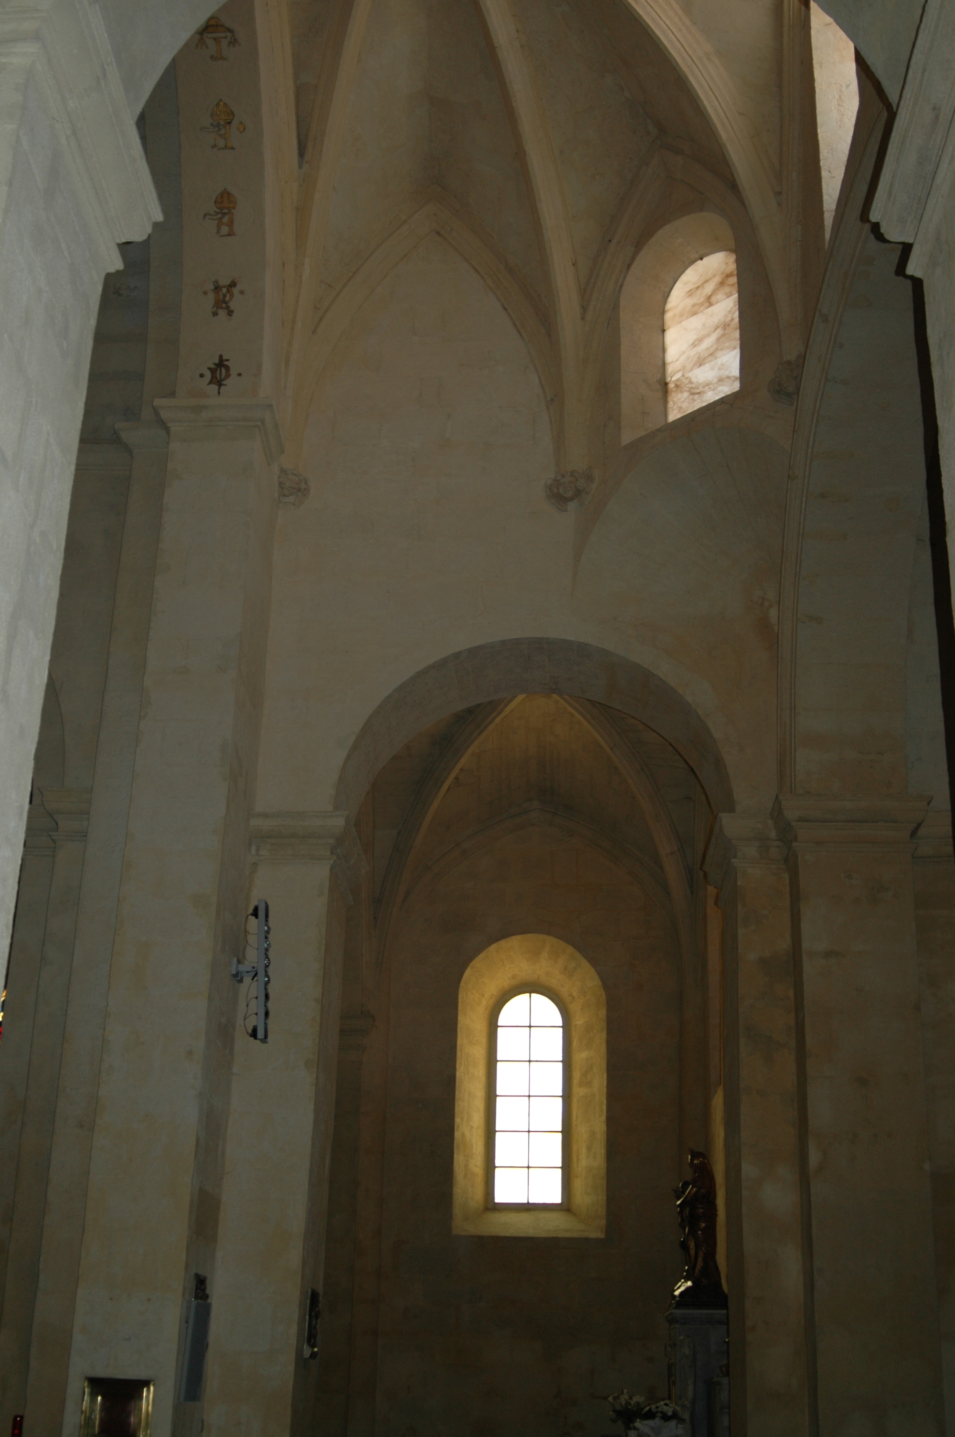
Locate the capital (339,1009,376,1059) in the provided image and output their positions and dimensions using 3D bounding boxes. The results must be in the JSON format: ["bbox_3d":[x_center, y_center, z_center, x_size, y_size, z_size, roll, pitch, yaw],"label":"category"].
[{"bbox_3d":[-1.372,3.516,18.461,0.520,0.513,0.500,1,-21,3],"label":"capital"}]

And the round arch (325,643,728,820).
[{"bbox_3d":[0.531,0.305,15.146,3.413,1.676,1.360,1,-21,3],"label":"round arch"}]

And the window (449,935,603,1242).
[{"bbox_3d":[0.645,4.315,19.765,1.720,3.481,0.600,1,-21,3],"label":"window"}]

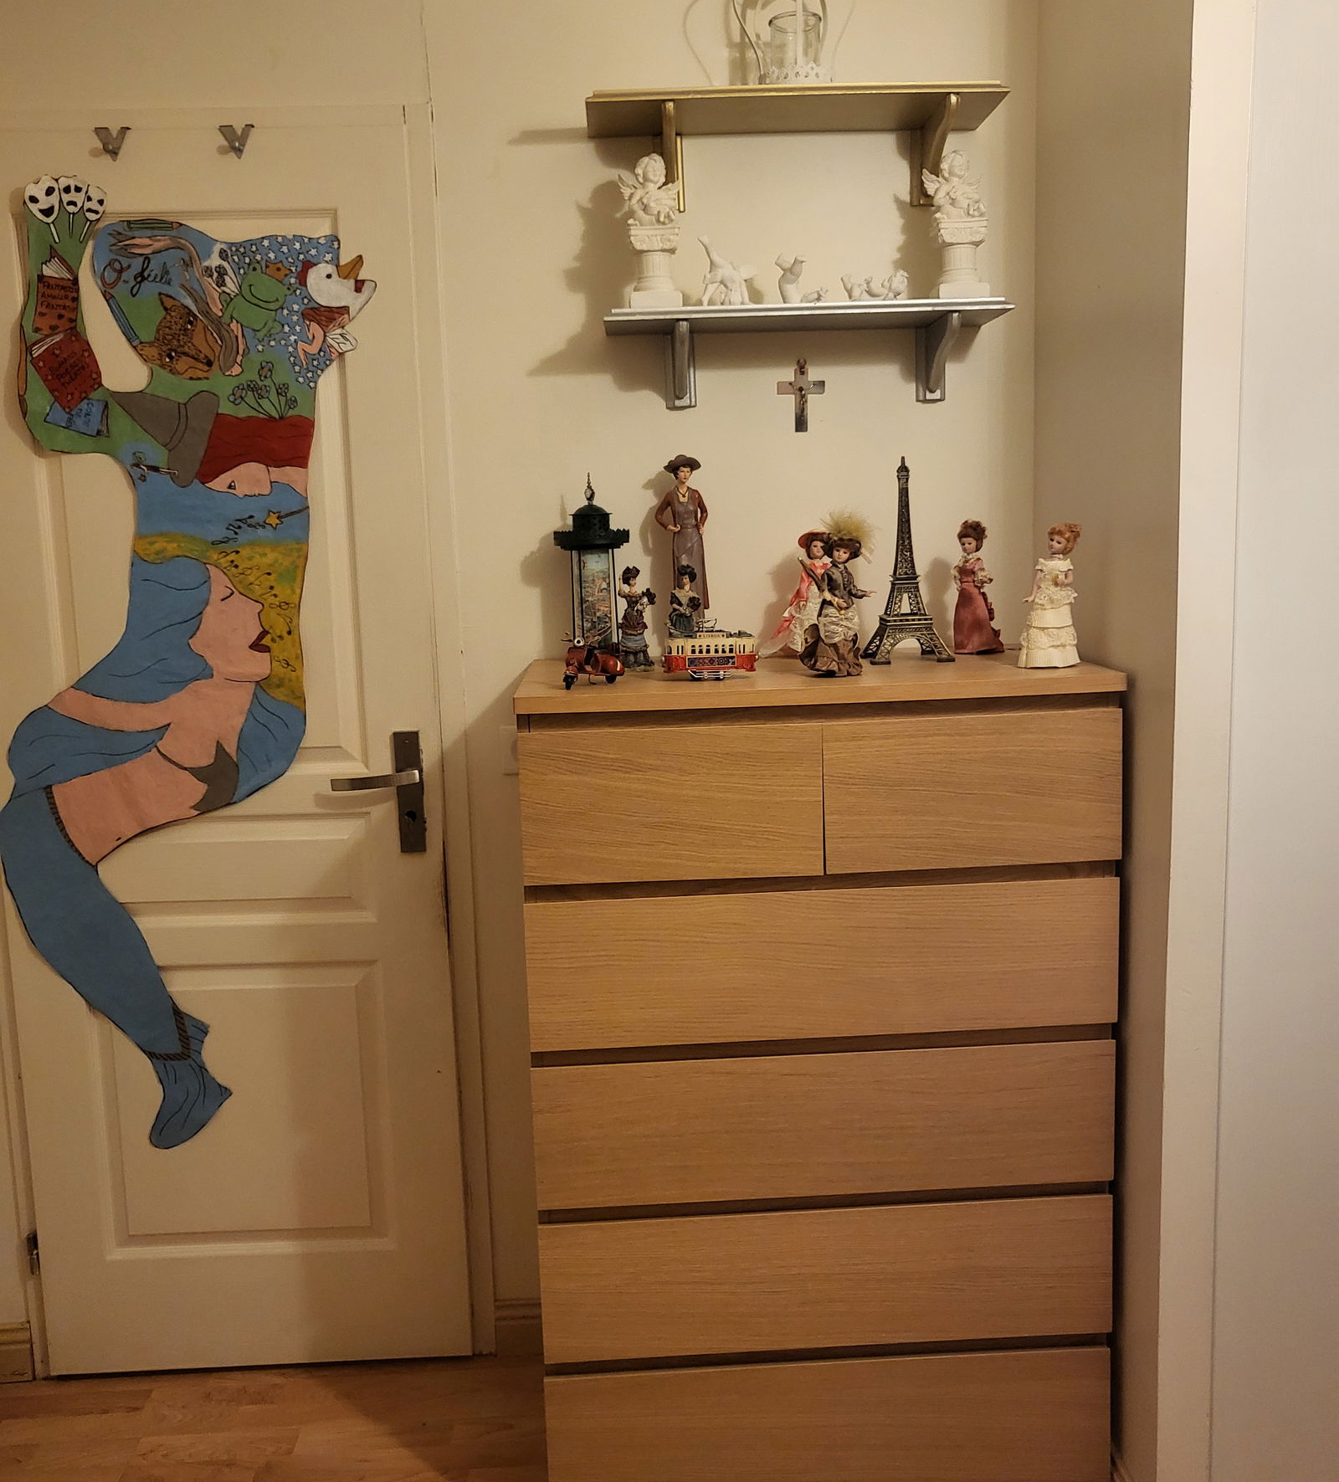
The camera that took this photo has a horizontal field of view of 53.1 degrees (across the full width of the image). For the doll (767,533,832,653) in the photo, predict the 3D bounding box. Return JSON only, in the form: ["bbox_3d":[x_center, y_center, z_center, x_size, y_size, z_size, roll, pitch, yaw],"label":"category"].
[{"bbox_3d":[0.209,-0.232,2.143,0.102,0.201,0.082,-3,8,-12],"label":"doll"}]

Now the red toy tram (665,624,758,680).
[{"bbox_3d":[0.055,-0.127,1.863,0.131,0.080,0.046,-2,8,-2],"label":"red toy tram"}]

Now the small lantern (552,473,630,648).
[{"bbox_3d":[-0.122,-0.267,2.103,0.119,0.297,0.117,-2,8,-2],"label":"small lantern"}]

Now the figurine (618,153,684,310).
[{"bbox_3d":[-0.029,-0.762,2.019,0.100,0.234,0.085,-2,8,-2],"label":"figurine"}]

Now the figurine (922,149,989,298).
[{"bbox_3d":[0.438,-0.784,2.053,0.094,0.230,0.085,-2,8,-2],"label":"figurine"}]

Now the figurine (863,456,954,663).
[{"bbox_3d":[0.363,-0.276,2.036,0.130,0.305,0.130,-2,8,0],"label":"figurine"}]

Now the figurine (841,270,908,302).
[{"bbox_3d":[0.312,-0.688,2.044,0.103,0.058,0.050,-2,8,-2],"label":"figurine"}]

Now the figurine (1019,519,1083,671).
[{"bbox_3d":[0.541,-0.209,1.907,0.085,0.202,0.085,3,9,30],"label":"figurine"}]

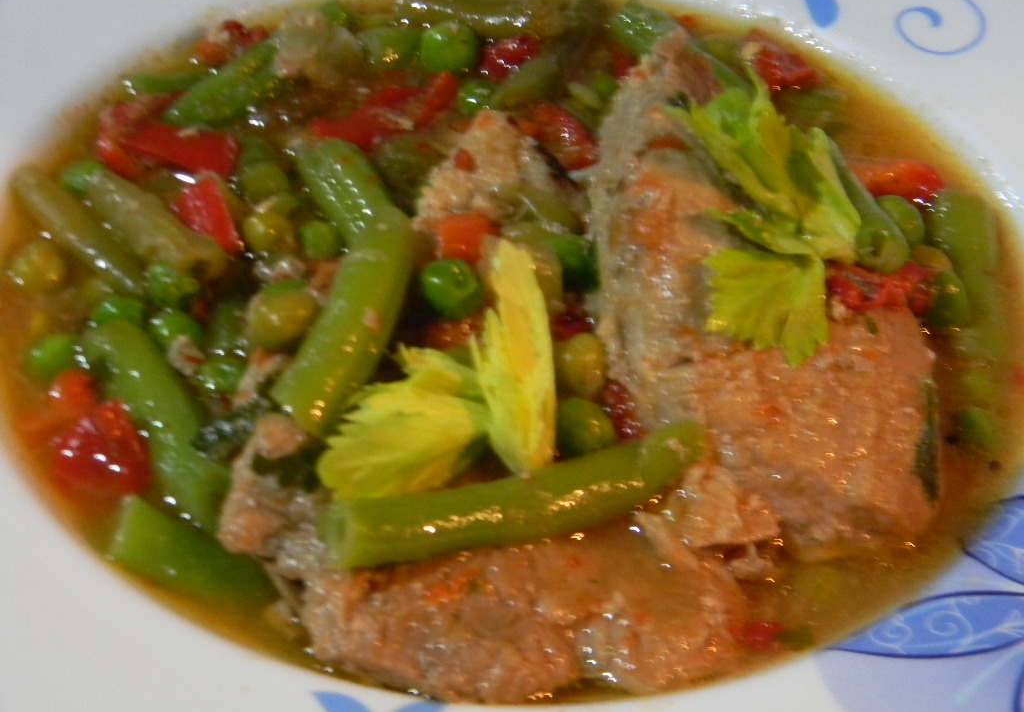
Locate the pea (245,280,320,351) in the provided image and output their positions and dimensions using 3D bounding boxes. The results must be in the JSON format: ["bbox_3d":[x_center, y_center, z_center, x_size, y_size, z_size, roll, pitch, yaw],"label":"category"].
[{"bbox_3d":[-0.033,-0.006,0.354,0.011,0.009,0.009,-21,48,-24],"label":"pea"}]

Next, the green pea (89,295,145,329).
[{"bbox_3d":[-0.058,-0.006,0.362,0.009,0.008,0.009,4,42,0],"label":"green pea"}]

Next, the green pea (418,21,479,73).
[{"bbox_3d":[-0.011,-0.053,0.417,0.010,0.010,0.010,4,42,0],"label":"green pea"}]

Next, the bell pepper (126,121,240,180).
[{"bbox_3d":[-0.052,-0.032,0.383,0.017,0.006,0.009,11,44,8],"label":"bell pepper"}]

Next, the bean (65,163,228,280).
[{"bbox_3d":[-0.056,-0.021,0.378,0.031,0.009,0.009,32,49,28],"label":"bean"}]

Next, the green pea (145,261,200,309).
[{"bbox_3d":[-0.050,-0.011,0.361,0.008,0.008,0.008,-2,43,-6],"label":"green pea"}]

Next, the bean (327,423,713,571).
[{"bbox_3d":[0.000,0.018,0.321,0.050,0.009,0.011,-13,45,-16],"label":"bean"}]

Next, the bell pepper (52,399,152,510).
[{"bbox_3d":[-0.056,0.013,0.335,0.013,0.009,0.013,-3,43,-7],"label":"bell pepper"}]

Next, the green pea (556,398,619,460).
[{"bbox_3d":[0.011,0.010,0.347,0.009,0.009,0.009,4,42,0],"label":"green pea"}]

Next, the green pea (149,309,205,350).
[{"bbox_3d":[-0.049,-0.004,0.359,0.008,0.008,0.008,4,42,0],"label":"green pea"}]

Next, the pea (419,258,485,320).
[{"bbox_3d":[-0.009,-0.010,0.361,0.009,0.009,0.009,1,43,-2],"label":"pea"}]

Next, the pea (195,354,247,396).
[{"bbox_3d":[-0.041,0.003,0.346,0.008,0.007,0.008,-2,43,-5],"label":"pea"}]

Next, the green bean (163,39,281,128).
[{"bbox_3d":[-0.047,-0.044,0.396,0.007,0.007,0.022,26,48,23],"label":"green bean"}]

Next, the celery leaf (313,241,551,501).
[{"bbox_3d":[-0.010,0.002,0.339,0.033,0.016,0.035,3,43,0],"label":"celery leaf"}]

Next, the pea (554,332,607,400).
[{"bbox_3d":[0.010,0.001,0.358,0.009,0.009,0.009,4,42,0],"label":"pea"}]

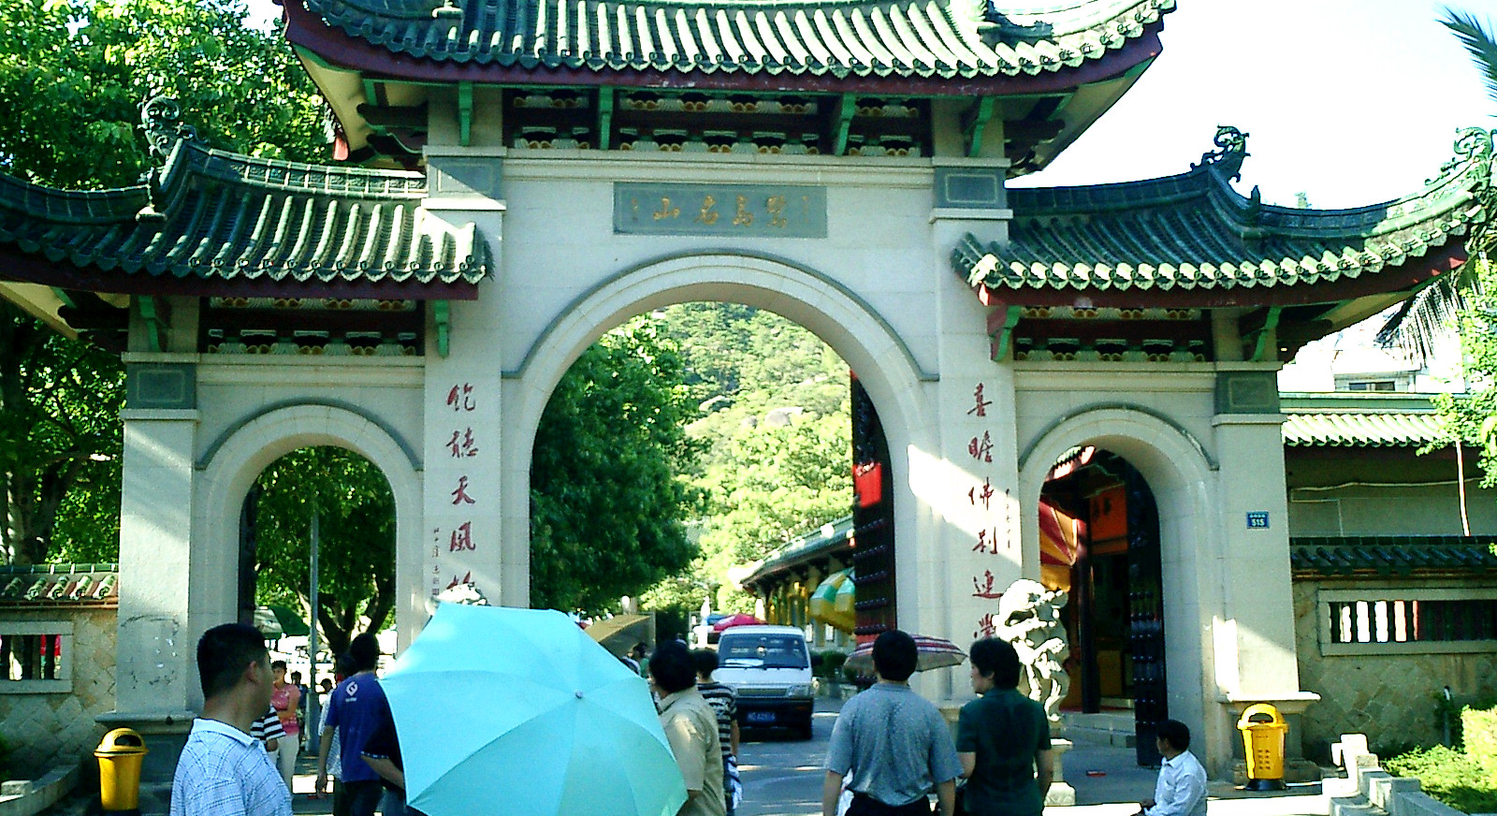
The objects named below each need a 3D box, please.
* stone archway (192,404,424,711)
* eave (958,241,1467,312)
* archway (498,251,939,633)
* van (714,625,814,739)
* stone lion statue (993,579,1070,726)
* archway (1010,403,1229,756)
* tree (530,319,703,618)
[{"bbox_3d":[-4.502,2.047,16.115,2.269,4.102,1.100,0,-8,-8],"label":"stone archway"},{"bbox_3d":[4.958,-1.371,16.782,5.367,0.855,1.100,0,-8,-8],"label":"eave"},{"bbox_3d":[-0.306,1.232,16.807,4.712,5.760,1.100,0,-8,-8],"label":"archway"},{"bbox_3d":[0.248,4.960,28.764,1.700,1.960,4.700,-1,-8,0],"label":"van"},{"bbox_3d":[2.799,2.423,15.430,0.803,1.442,0.850,-2,-8,7],"label":"stone lion statue"},{"bbox_3d":[4.003,2.064,17.278,2.314,4.092,1.100,0,-8,-8],"label":"archway"},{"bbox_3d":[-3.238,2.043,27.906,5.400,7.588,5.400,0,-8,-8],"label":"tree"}]

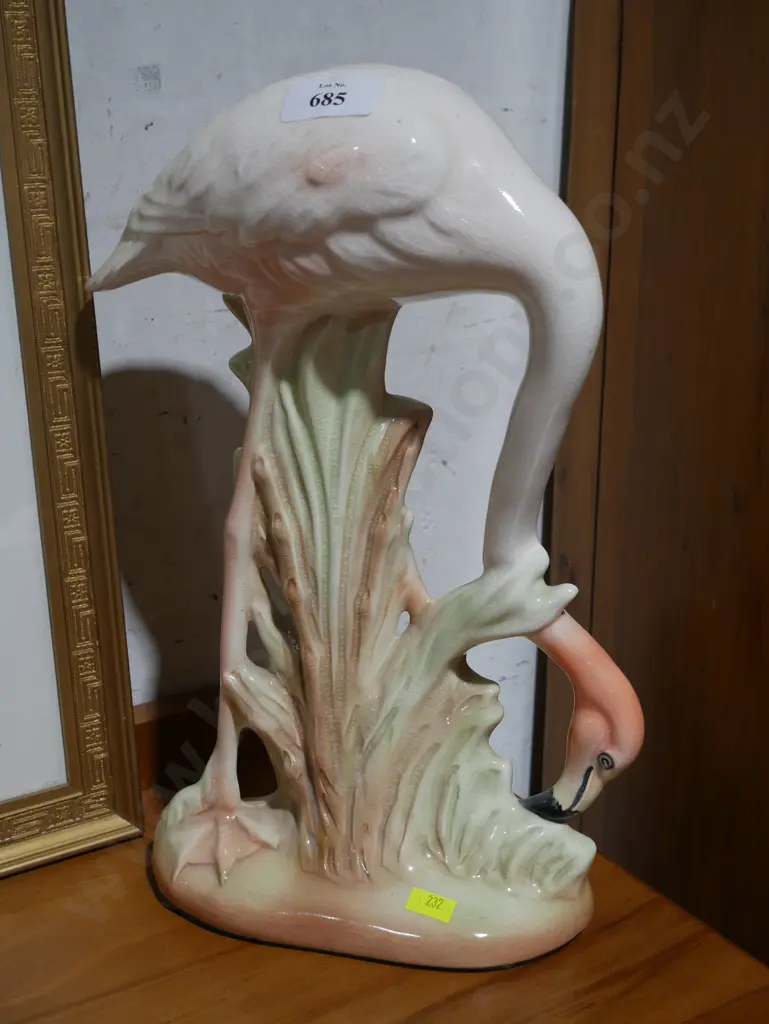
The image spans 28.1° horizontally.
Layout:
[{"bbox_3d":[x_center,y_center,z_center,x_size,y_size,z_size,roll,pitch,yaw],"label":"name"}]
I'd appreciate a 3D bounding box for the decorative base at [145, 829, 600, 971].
[{"bbox_3d":[-0.009,0.172,0.767,0.230,0.041,0.116,5,18,15],"label":"decorative base"}]

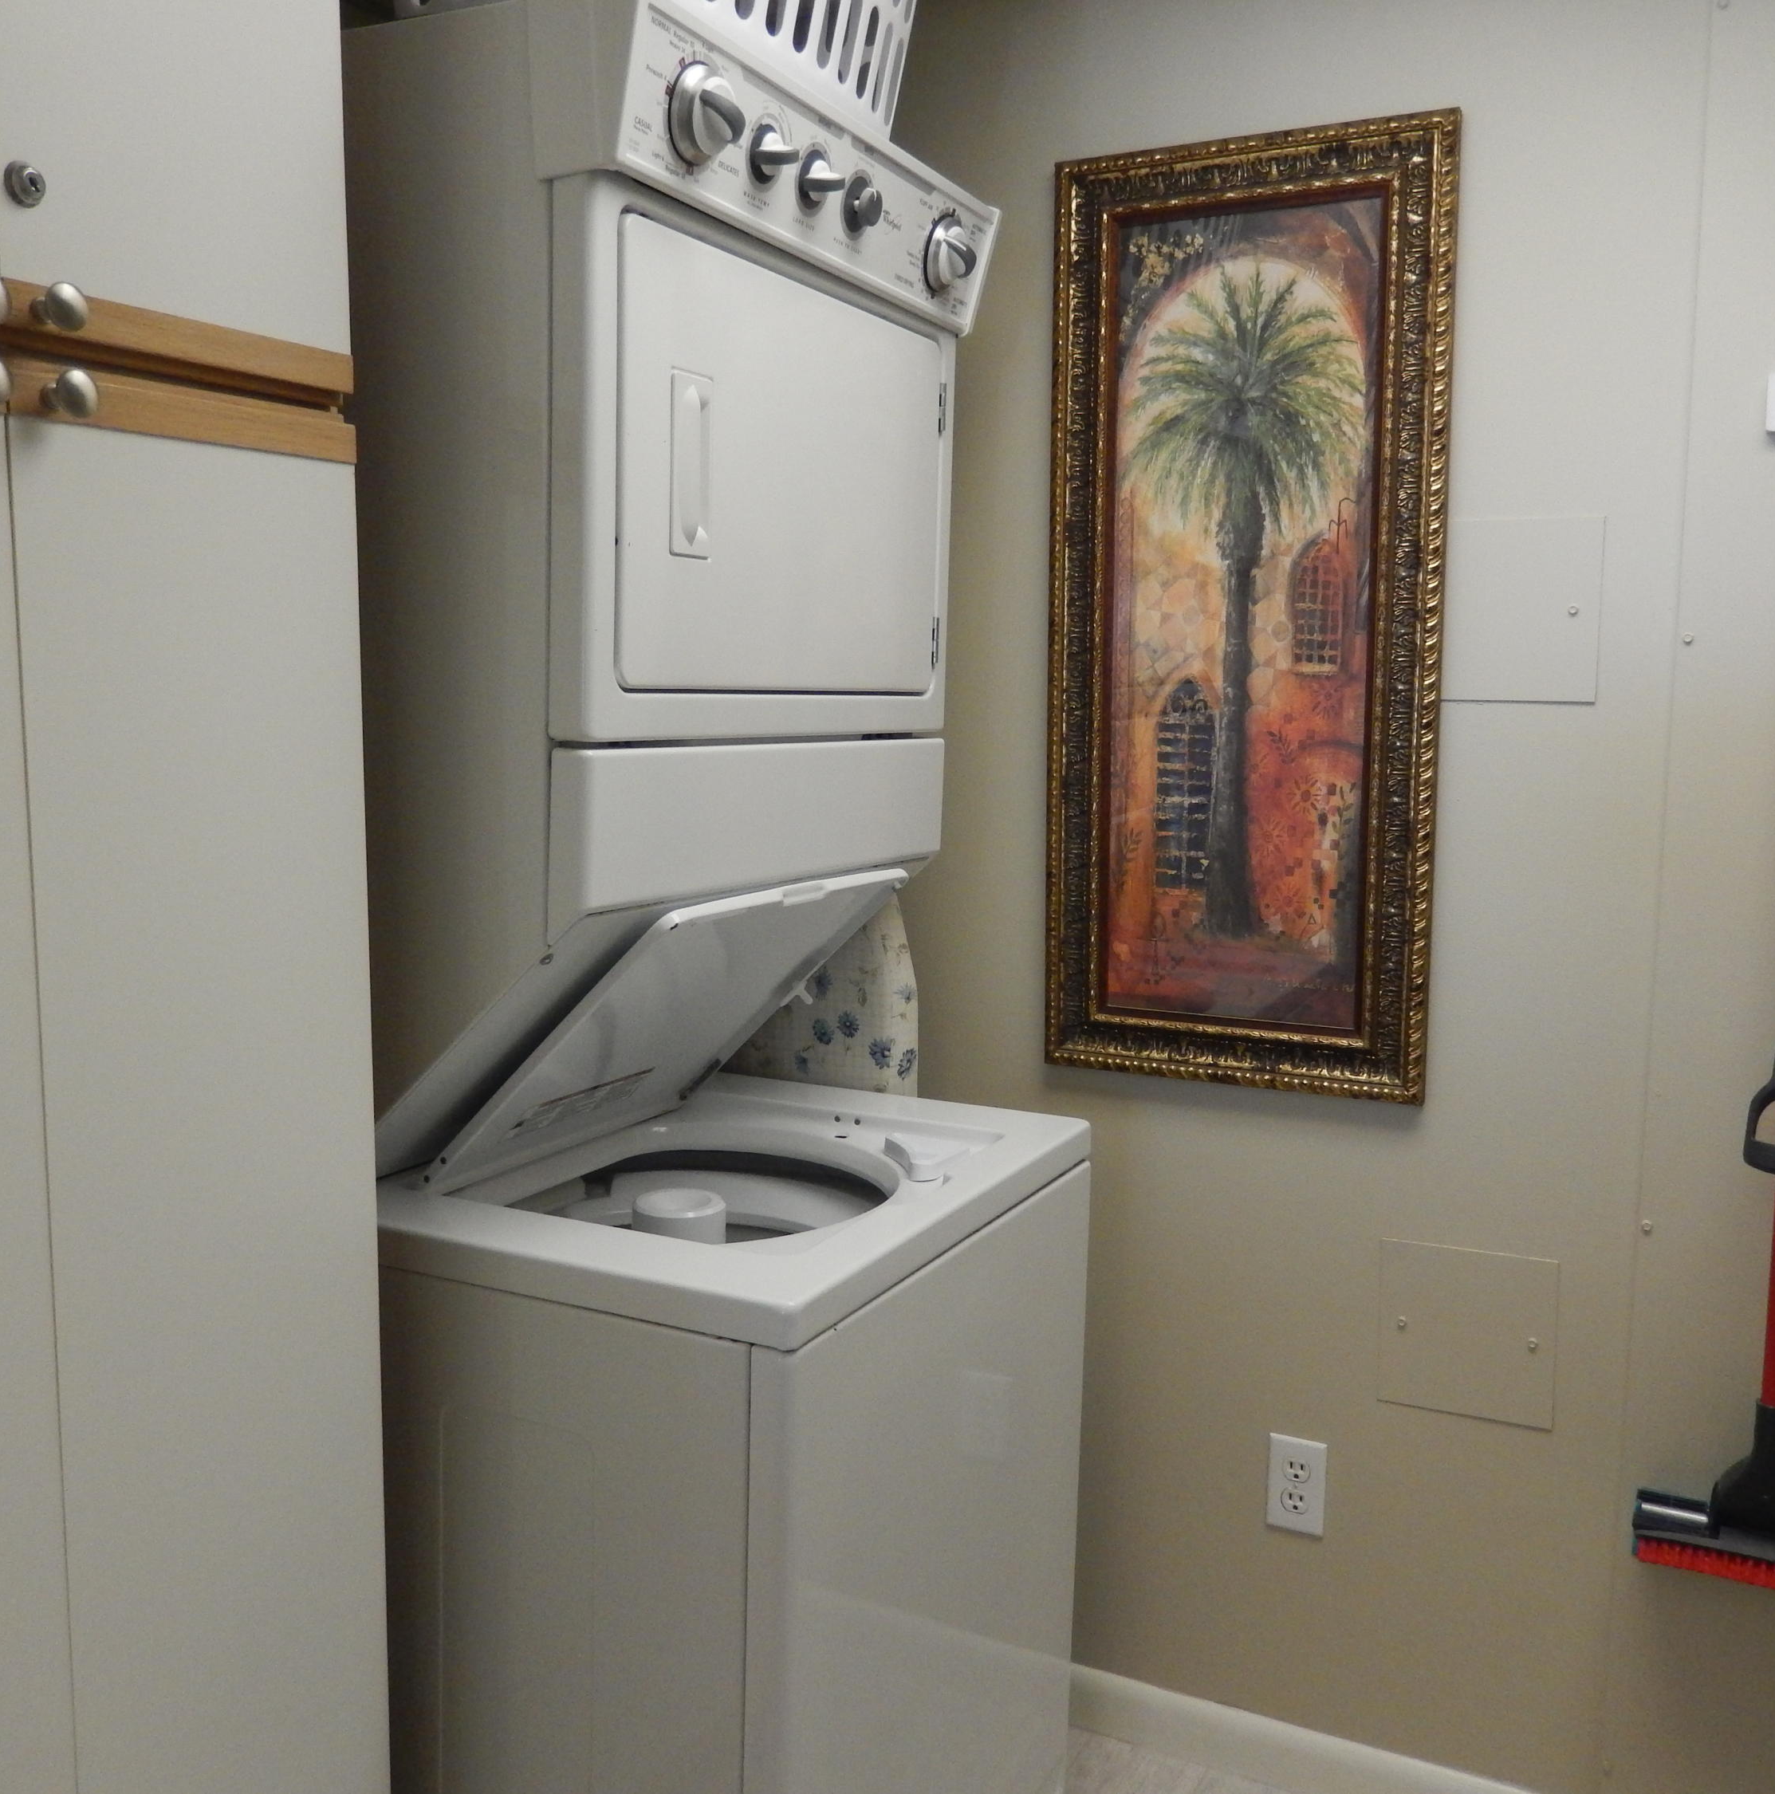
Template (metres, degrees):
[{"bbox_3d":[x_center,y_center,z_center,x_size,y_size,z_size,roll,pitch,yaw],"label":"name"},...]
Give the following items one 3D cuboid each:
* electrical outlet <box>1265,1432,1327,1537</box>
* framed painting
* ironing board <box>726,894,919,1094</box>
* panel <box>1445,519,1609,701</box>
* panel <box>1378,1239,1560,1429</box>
[{"bbox_3d":[0.483,0.697,2.040,0.069,0.114,0.008,4,7,27],"label":"electrical outlet"},{"bbox_3d":[0.397,-0.310,1.962,0.453,1.068,0.035,4,7,27],"label":"framed painting"},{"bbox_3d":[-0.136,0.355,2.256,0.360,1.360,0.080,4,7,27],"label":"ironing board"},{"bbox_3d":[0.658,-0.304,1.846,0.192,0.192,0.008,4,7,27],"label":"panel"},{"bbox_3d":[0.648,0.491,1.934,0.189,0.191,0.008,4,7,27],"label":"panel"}]

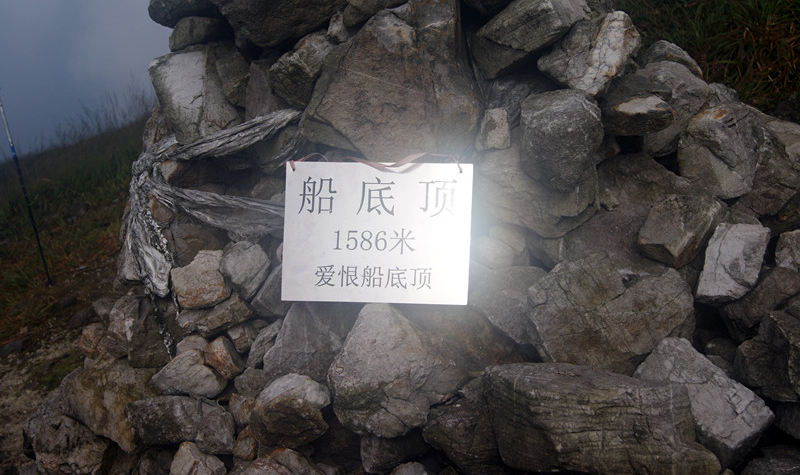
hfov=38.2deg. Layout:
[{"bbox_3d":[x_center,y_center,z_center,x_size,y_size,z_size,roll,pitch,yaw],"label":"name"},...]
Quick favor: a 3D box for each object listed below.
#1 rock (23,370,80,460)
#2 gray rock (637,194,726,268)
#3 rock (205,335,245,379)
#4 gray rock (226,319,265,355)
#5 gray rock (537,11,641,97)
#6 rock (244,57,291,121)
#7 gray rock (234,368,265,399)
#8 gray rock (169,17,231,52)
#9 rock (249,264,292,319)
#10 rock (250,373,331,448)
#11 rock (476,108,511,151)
[{"bbox_3d":[-0.789,0.403,2.620,0.143,0.201,0.160,2,7,0],"label":"rock"},{"bbox_3d":[0.625,-0.013,2.570,0.184,0.162,0.170,-2,8,-30],"label":"gray rock"},{"bbox_3d":[-0.400,0.273,2.640,0.084,0.095,0.090,0,8,0],"label":"rock"},{"bbox_3d":[-0.338,0.215,2.510,0.085,0.075,0.080,2,8,5],"label":"gray rock"},{"bbox_3d":[0.433,-0.423,2.660,0.236,0.195,0.190,2,7,0],"label":"gray rock"},{"bbox_3d":[-0.305,-0.343,2.660,0.100,0.140,0.100,3,8,15],"label":"rock"},{"bbox_3d":[-0.340,0.326,2.600,0.067,0.063,0.070,0,8,0],"label":"gray rock"},{"bbox_3d":[-0.469,-0.477,2.720,0.156,0.084,0.140,2,7,0],"label":"gray rock"},{"bbox_3d":[-0.280,0.118,2.520,0.100,0.120,0.110,2,8,10],"label":"rock"},{"bbox_3d":[-0.234,0.372,2.500,0.165,0.145,0.150,0,8,0],"label":"rock"},{"bbox_3d":[0.205,-0.237,2.540,0.075,0.090,0.075,1,8,0],"label":"rock"}]

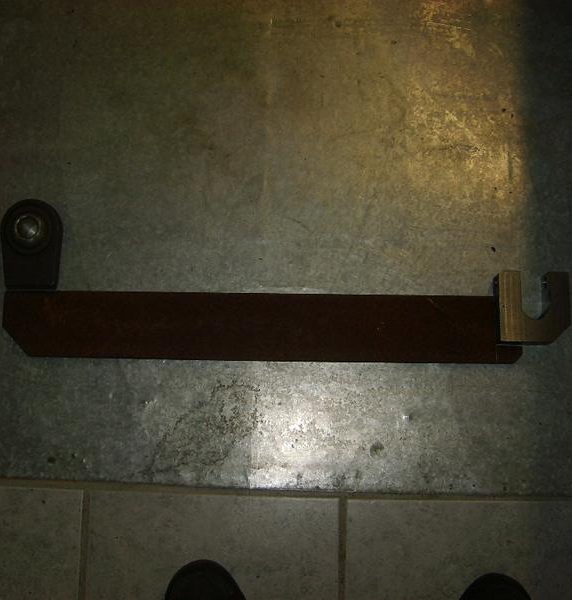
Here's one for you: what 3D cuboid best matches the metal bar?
[{"bbox_3d":[-0.030,0.035,1.016,0.645,0.020,0.084,1,80,0],"label":"metal bar"}]

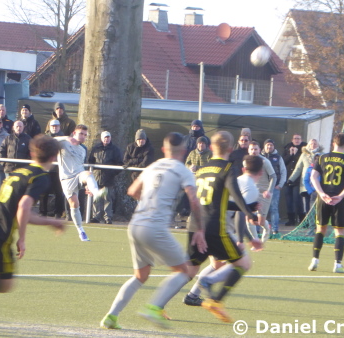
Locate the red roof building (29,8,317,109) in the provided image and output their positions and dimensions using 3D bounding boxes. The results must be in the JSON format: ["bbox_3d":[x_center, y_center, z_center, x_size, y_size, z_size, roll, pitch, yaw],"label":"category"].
[{"bbox_3d":[0.200,-3.800,212.000,10.300,7.400,13.300,3,1,40],"label":"red roof building"}]

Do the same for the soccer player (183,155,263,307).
[{"bbox_3d":[0.534,0.626,42.600,0.800,1.560,0.580,2,1,-41],"label":"soccer player"}]

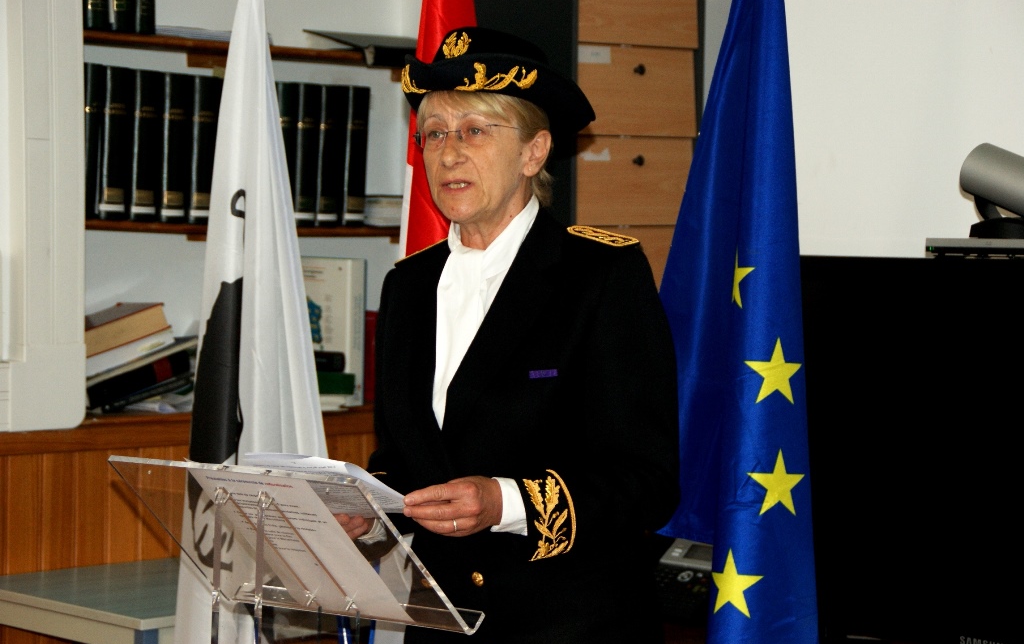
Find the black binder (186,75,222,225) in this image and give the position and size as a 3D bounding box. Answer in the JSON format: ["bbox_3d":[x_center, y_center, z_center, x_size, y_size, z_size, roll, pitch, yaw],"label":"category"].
[{"bbox_3d":[-0.696,-0.349,5.229,0.225,0.297,0.066,3,1,43],"label":"black binder"}]

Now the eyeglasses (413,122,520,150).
[{"bbox_3d":[-0.039,-0.235,3.304,0.136,0.040,0.142,-3,-1,41],"label":"eyeglasses"}]

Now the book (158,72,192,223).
[{"bbox_3d":[-0.748,-0.350,5.175,0.225,0.297,0.066,3,1,43],"label":"book"}]

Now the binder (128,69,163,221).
[{"bbox_3d":[-0.799,-0.350,5.120,0.225,0.297,0.066,3,1,43],"label":"binder"}]

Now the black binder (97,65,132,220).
[{"bbox_3d":[-0.850,-0.350,5.066,0.225,0.297,0.066,3,1,43],"label":"black binder"}]

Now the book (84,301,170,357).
[{"bbox_3d":[-0.820,0.020,5.055,0.230,0.049,0.163,-24,17,-38],"label":"book"}]

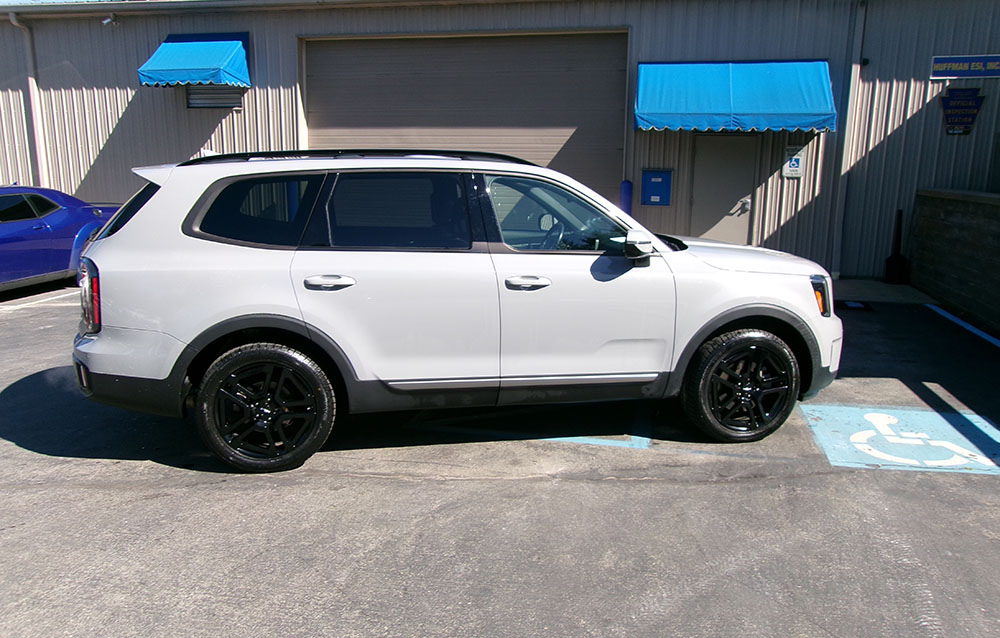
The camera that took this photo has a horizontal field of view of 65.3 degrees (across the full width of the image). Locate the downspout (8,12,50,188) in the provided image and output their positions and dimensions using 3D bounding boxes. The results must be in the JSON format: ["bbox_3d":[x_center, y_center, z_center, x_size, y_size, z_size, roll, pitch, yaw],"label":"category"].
[{"bbox_3d":[-8.525,-3.326,14.234,0.120,4.200,0.520,3,13,12],"label":"downspout"}]

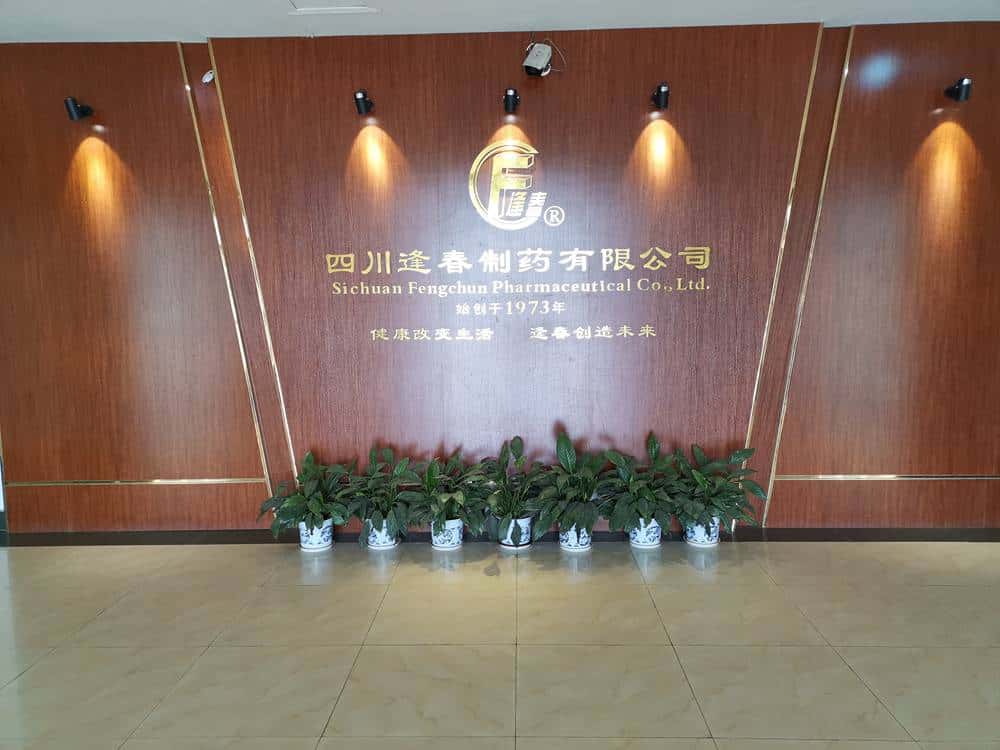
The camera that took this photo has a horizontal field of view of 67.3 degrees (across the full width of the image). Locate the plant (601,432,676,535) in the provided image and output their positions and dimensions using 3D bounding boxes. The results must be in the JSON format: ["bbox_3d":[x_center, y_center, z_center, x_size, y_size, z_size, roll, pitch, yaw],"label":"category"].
[{"bbox_3d":[0.728,0.632,3.926,0.390,0.665,0.380,-1,6,2],"label":"plant"}]

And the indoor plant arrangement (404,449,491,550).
[{"bbox_3d":[-0.281,0.626,3.954,0.470,0.460,0.380,-1,6,2],"label":"indoor plant arrangement"}]

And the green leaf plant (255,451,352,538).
[{"bbox_3d":[-1.036,0.691,3.973,0.520,0.587,0.400,-1,6,2],"label":"green leaf plant"}]

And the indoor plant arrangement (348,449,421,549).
[{"bbox_3d":[-0.610,0.676,3.979,0.400,0.605,0.360,-1,6,2],"label":"indoor plant arrangement"}]

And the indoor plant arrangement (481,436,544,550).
[{"bbox_3d":[0.069,0.644,3.956,0.360,0.653,0.360,-1,6,2],"label":"indoor plant arrangement"}]

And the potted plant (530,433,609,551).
[{"bbox_3d":[0.368,0.634,3.937,0.420,0.670,0.380,-1,6,2],"label":"potted plant"}]

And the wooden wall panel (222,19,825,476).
[{"bbox_3d":[0.079,-0.453,4.020,3.180,2.680,0.070,-1,6,2],"label":"wooden wall panel"}]

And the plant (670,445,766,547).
[{"bbox_3d":[1.133,0.661,3.908,0.510,0.600,0.400,-1,6,2],"label":"plant"}]

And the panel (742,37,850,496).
[{"bbox_3d":[1.557,-0.470,4.027,0.555,2.660,0.060,-1,6,2],"label":"panel"}]

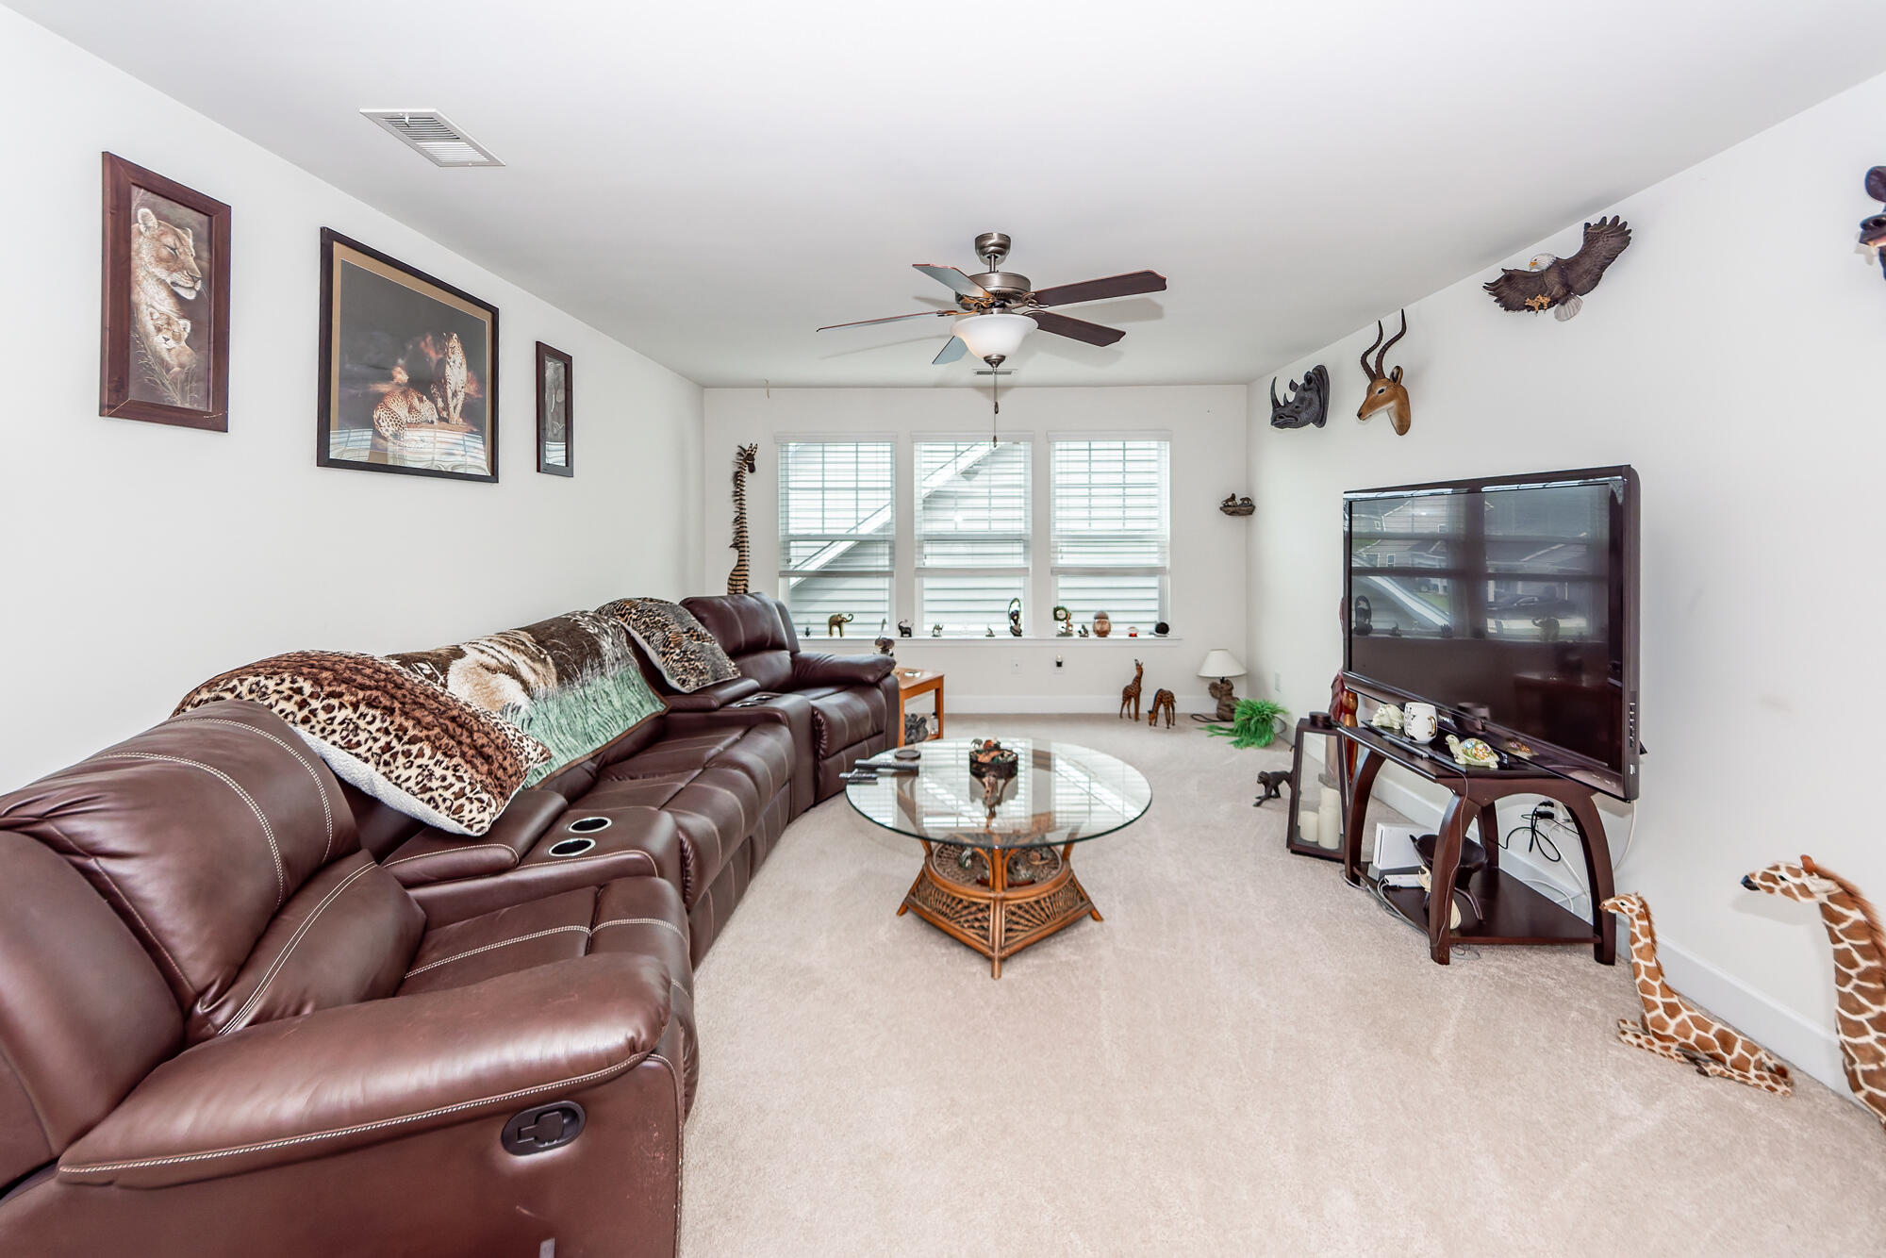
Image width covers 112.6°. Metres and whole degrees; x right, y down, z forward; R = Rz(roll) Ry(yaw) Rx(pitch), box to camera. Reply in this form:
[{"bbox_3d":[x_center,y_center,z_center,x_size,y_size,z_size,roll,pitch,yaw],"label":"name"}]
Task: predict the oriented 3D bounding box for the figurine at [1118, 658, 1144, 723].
[{"bbox_3d":[1.359,0.441,4.530,0.085,0.450,0.200,-3,6,-35],"label":"figurine"}]

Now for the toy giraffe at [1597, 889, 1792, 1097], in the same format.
[{"bbox_3d":[1.962,0.925,1.660,0.320,0.375,0.150,4,6,40],"label":"toy giraffe"}]

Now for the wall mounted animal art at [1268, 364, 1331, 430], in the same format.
[{"bbox_3d":[2.250,-1.475,4.020,0.310,0.410,0.280,0,5,0],"label":"wall mounted animal art"}]

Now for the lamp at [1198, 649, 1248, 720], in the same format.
[{"bbox_3d":[1.998,0.411,4.500,0.350,0.510,0.350,-2,5,-17],"label":"lamp"}]

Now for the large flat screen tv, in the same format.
[{"bbox_3d":[2.040,-0.070,2.520,0.100,0.960,1.380,0,5,0],"label":"large flat screen tv"}]

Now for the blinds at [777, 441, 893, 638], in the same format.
[{"bbox_3d":[-0.845,-0.720,4.930,0.920,1.520,0.090,0,5,0],"label":"blinds"}]

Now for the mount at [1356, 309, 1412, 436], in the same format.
[{"bbox_3d":[2.220,-1.290,3.180,0.280,0.620,0.230,0,5,0],"label":"mount"}]

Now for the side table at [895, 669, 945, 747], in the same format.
[{"bbox_3d":[-0.320,0.525,3.980,0.500,0.450,0.430,3,6,35],"label":"side table"}]

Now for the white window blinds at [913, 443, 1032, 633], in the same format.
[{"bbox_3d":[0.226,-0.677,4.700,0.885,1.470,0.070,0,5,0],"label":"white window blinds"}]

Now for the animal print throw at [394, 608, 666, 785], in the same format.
[{"bbox_3d":[-1.450,0.217,2.320,0.480,0.500,1.150,0,5,0],"label":"animal print throw"}]

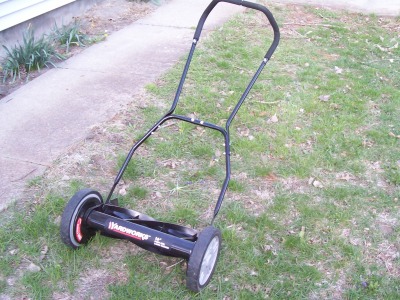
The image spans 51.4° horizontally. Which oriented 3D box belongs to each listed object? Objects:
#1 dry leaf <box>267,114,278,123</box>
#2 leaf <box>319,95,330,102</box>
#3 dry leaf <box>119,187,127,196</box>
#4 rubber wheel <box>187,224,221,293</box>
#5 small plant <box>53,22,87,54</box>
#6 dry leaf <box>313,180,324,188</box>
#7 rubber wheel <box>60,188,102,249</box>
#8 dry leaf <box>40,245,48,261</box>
[{"bbox_3d":[0.487,-0.211,2.783,0.072,0.032,0.052,7,34,9],"label":"dry leaf"},{"bbox_3d":[0.916,-0.376,3.054,0.080,0.025,0.045,11,35,15],"label":"leaf"},{"bbox_3d":[-0.395,0.213,2.133,0.038,0.020,0.046,-6,34,-11],"label":"dry leaf"},{"bbox_3d":[0.017,0.424,1.627,0.045,0.250,0.250,14,36,19],"label":"rubber wheel"},{"bbox_3d":[-1.234,-1.089,3.872,0.290,0.250,0.260,-9,35,-15],"label":"small plant"},{"bbox_3d":[0.628,0.184,2.206,0.052,0.020,0.036,12,35,16],"label":"dry leaf"},{"bbox_3d":[-0.506,0.294,1.808,0.045,0.250,0.250,14,36,19],"label":"rubber wheel"},{"bbox_3d":[-0.665,0.439,1.780,0.033,0.025,0.068,-15,37,-23],"label":"dry leaf"}]

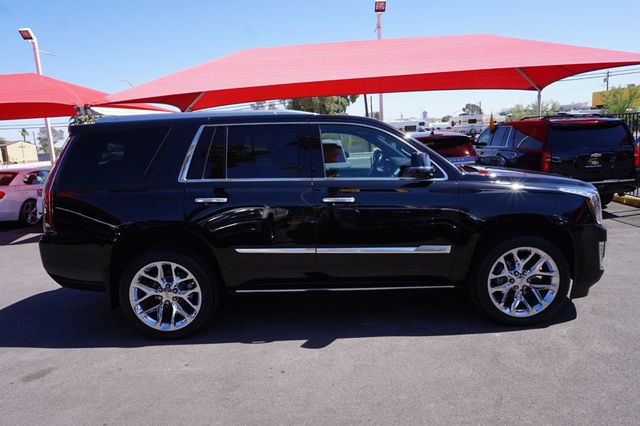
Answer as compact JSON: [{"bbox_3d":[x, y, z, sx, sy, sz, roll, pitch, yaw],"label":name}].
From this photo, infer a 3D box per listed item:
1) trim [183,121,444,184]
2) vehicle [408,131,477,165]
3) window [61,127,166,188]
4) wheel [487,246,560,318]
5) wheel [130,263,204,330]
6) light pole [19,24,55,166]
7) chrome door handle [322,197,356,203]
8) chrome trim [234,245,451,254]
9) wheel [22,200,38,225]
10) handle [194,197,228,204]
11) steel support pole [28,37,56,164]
[{"bbox_3d":[-0.045,-0.497,3.474,2.200,0.500,0.180,0,9,0],"label":"trim"},{"bbox_3d":[3.220,-1.527,13.546,1.970,1.780,4.800,-3,9,0],"label":"vehicle"},{"bbox_3d":[-1.690,-0.458,3.489,0.900,0.470,0.160,0,9,0],"label":"window"},{"bbox_3d":[1.720,0.585,3.600,0.600,0.600,0.220,-3,9,0],"label":"wheel"},{"bbox_3d":[-1.299,0.701,3.596,0.600,0.600,0.220,-3,9,0],"label":"wheel"},{"bbox_3d":[-9.557,-3.285,14.689,0.420,6.060,0.650,-3,9,0],"label":"light pole"},{"bbox_3d":[0.152,-0.104,3.393,0.265,0.045,0.060,0,9,0],"label":"chrome door handle"},{"bbox_3d":[0.186,0.298,3.445,1.750,0.050,0.040,0,9,0],"label":"chrome trim"},{"bbox_3d":[-6.858,-0.001,10.000,0.200,0.550,0.550,-3,9,0],"label":"wheel"},{"bbox_3d":[-0.861,-0.100,3.387,0.265,0.045,0.060,0,9,0],"label":"handle"},{"bbox_3d":[-9.523,-3.191,14.926,0.140,5.800,0.140,-3,9,0],"label":"steel support pole"}]

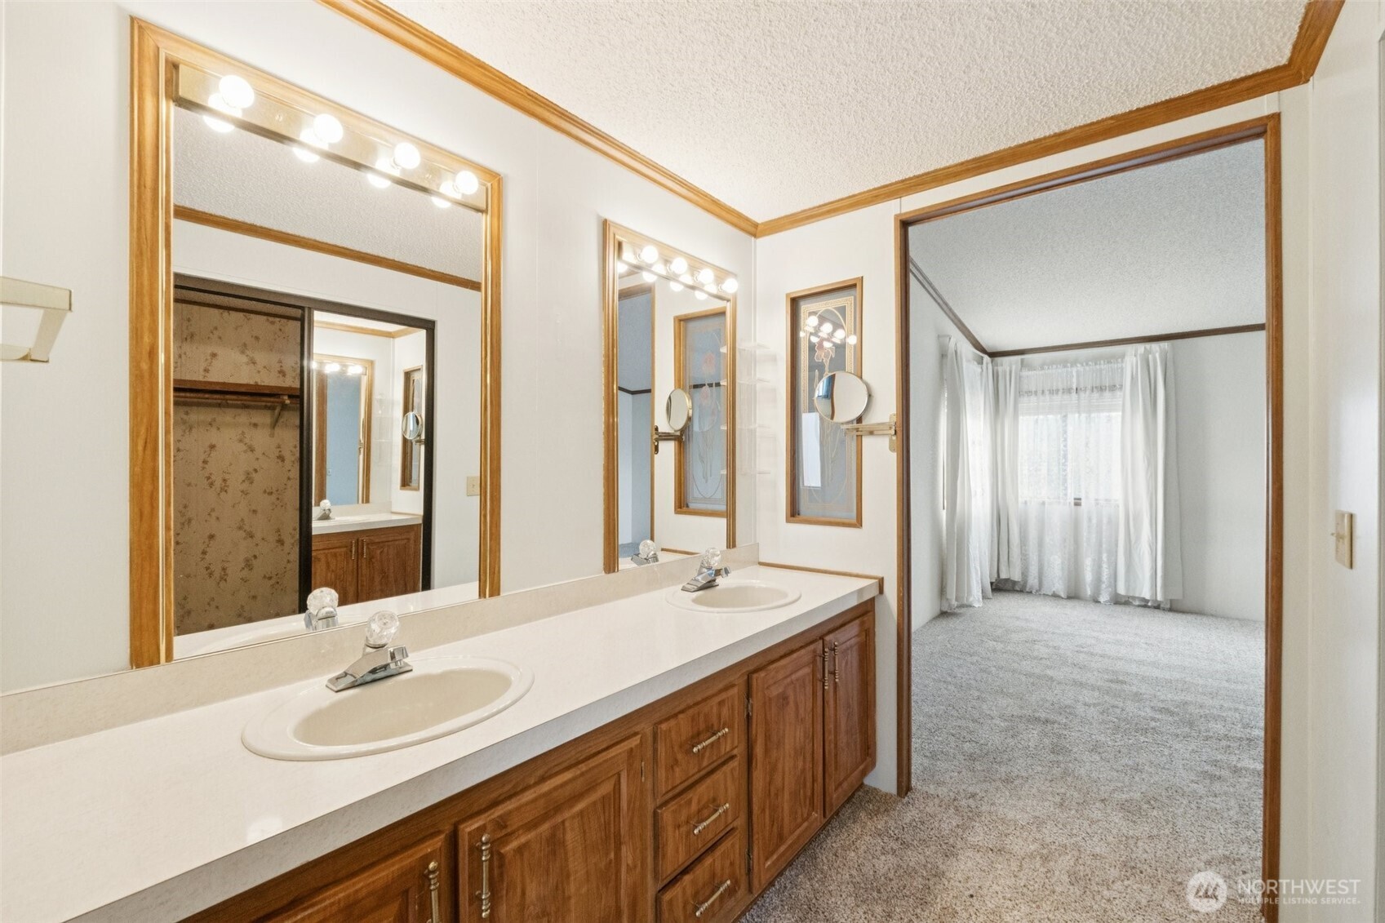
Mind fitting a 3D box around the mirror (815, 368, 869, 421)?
[{"bbox_3d":[0.592,-0.252,2.290,0.206,0.206,0.024,0,0,21],"label":"mirror"}]

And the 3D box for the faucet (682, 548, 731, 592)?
[{"bbox_3d":[0.073,0.384,2.055,0.160,0.147,0.153,0,0,39],"label":"faucet"}]

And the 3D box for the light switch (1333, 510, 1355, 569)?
[{"bbox_3d":[1.367,0.165,1.218,0.020,0.115,0.082,0,0,39],"label":"light switch"}]

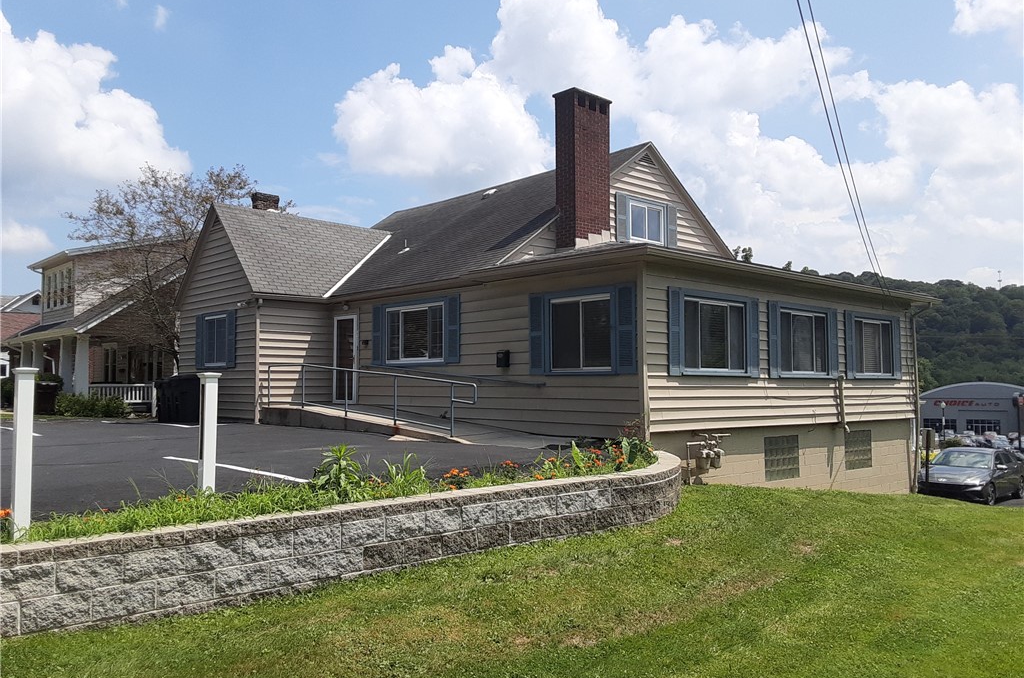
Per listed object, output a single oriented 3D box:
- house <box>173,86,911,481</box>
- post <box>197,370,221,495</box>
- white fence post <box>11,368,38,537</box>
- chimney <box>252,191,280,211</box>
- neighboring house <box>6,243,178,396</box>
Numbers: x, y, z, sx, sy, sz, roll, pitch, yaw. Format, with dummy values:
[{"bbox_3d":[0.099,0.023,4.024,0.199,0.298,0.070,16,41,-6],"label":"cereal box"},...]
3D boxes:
[{"bbox_3d":[0.461,-0.439,20.785,12.900,8.330,15.300,3,-5,-42],"label":"house"},{"bbox_3d":[-2.462,0.841,6.467,0.135,1.130,0.135,3,-5,-42],"label":"post"},{"bbox_3d":[-3.413,0.807,5.564,0.135,1.210,0.135,3,-5,-42],"label":"white fence post"},{"bbox_3d":[-6.659,-3.574,21.539,0.620,0.582,0.420,3,-5,-42],"label":"chimney"},{"bbox_3d":[-13.730,-0.680,35.957,13.292,7.619,10.694,3,-5,-43],"label":"neighboring house"}]

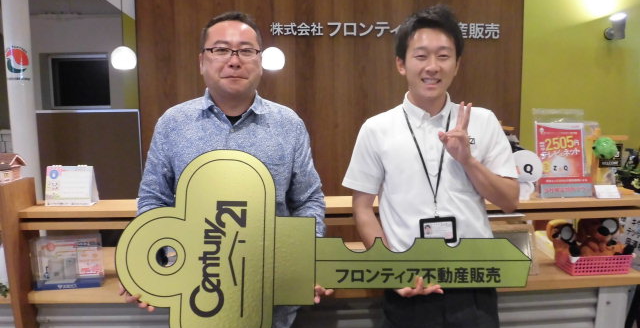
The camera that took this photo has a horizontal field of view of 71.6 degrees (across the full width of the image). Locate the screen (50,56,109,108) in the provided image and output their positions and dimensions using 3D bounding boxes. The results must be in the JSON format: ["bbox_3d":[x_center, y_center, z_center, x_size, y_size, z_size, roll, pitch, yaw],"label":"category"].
[{"bbox_3d":[-2.488,-0.855,4.600,0.630,0.550,0.070,0,4,-5],"label":"screen"}]

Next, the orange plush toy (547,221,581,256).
[{"bbox_3d":[1.026,0.322,1.870,0.135,0.160,0.120,1,5,11],"label":"orange plush toy"}]

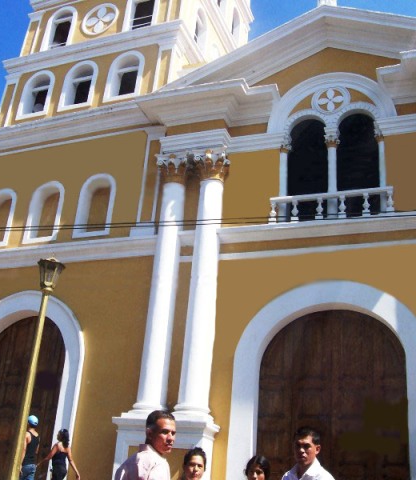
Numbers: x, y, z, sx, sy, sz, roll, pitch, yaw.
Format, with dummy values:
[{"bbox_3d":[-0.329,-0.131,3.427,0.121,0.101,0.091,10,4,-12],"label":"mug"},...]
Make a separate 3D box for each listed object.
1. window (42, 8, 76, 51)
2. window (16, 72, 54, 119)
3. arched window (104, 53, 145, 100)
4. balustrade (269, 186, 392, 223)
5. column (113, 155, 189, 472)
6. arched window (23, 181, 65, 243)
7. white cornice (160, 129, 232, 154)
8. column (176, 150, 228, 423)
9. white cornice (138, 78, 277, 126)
[{"bbox_3d":[-5.232,-7.432,22.566,1.240,1.996,0.420,-5,-26,22],"label":"window"},{"bbox_3d":[-5.704,-4.857,21.345,1.260,1.866,0.450,-5,-26,22],"label":"window"},{"bbox_3d":[-2.363,-4.755,18.610,1.230,1.650,0.400,-5,-24,22],"label":"arched window"},{"bbox_3d":[2.853,-0.748,14.592,2.864,0.639,0.350,-5,-26,22],"label":"balustrade"},{"bbox_3d":[-1.193,1.695,15.057,0.980,8.470,0.940,-5,-26,22],"label":"column"},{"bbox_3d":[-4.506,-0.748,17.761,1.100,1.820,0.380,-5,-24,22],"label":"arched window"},{"bbox_3d":[-0.296,-2.317,16.056,1.800,0.520,0.650,-5,-24,22],"label":"white cornice"},{"bbox_3d":[-0.093,0.773,14.340,0.920,6.450,0.920,4,-22,2],"label":"column"},{"bbox_3d":[0.042,-3.338,16.036,3.600,0.560,1.200,-5,-24,22],"label":"white cornice"}]

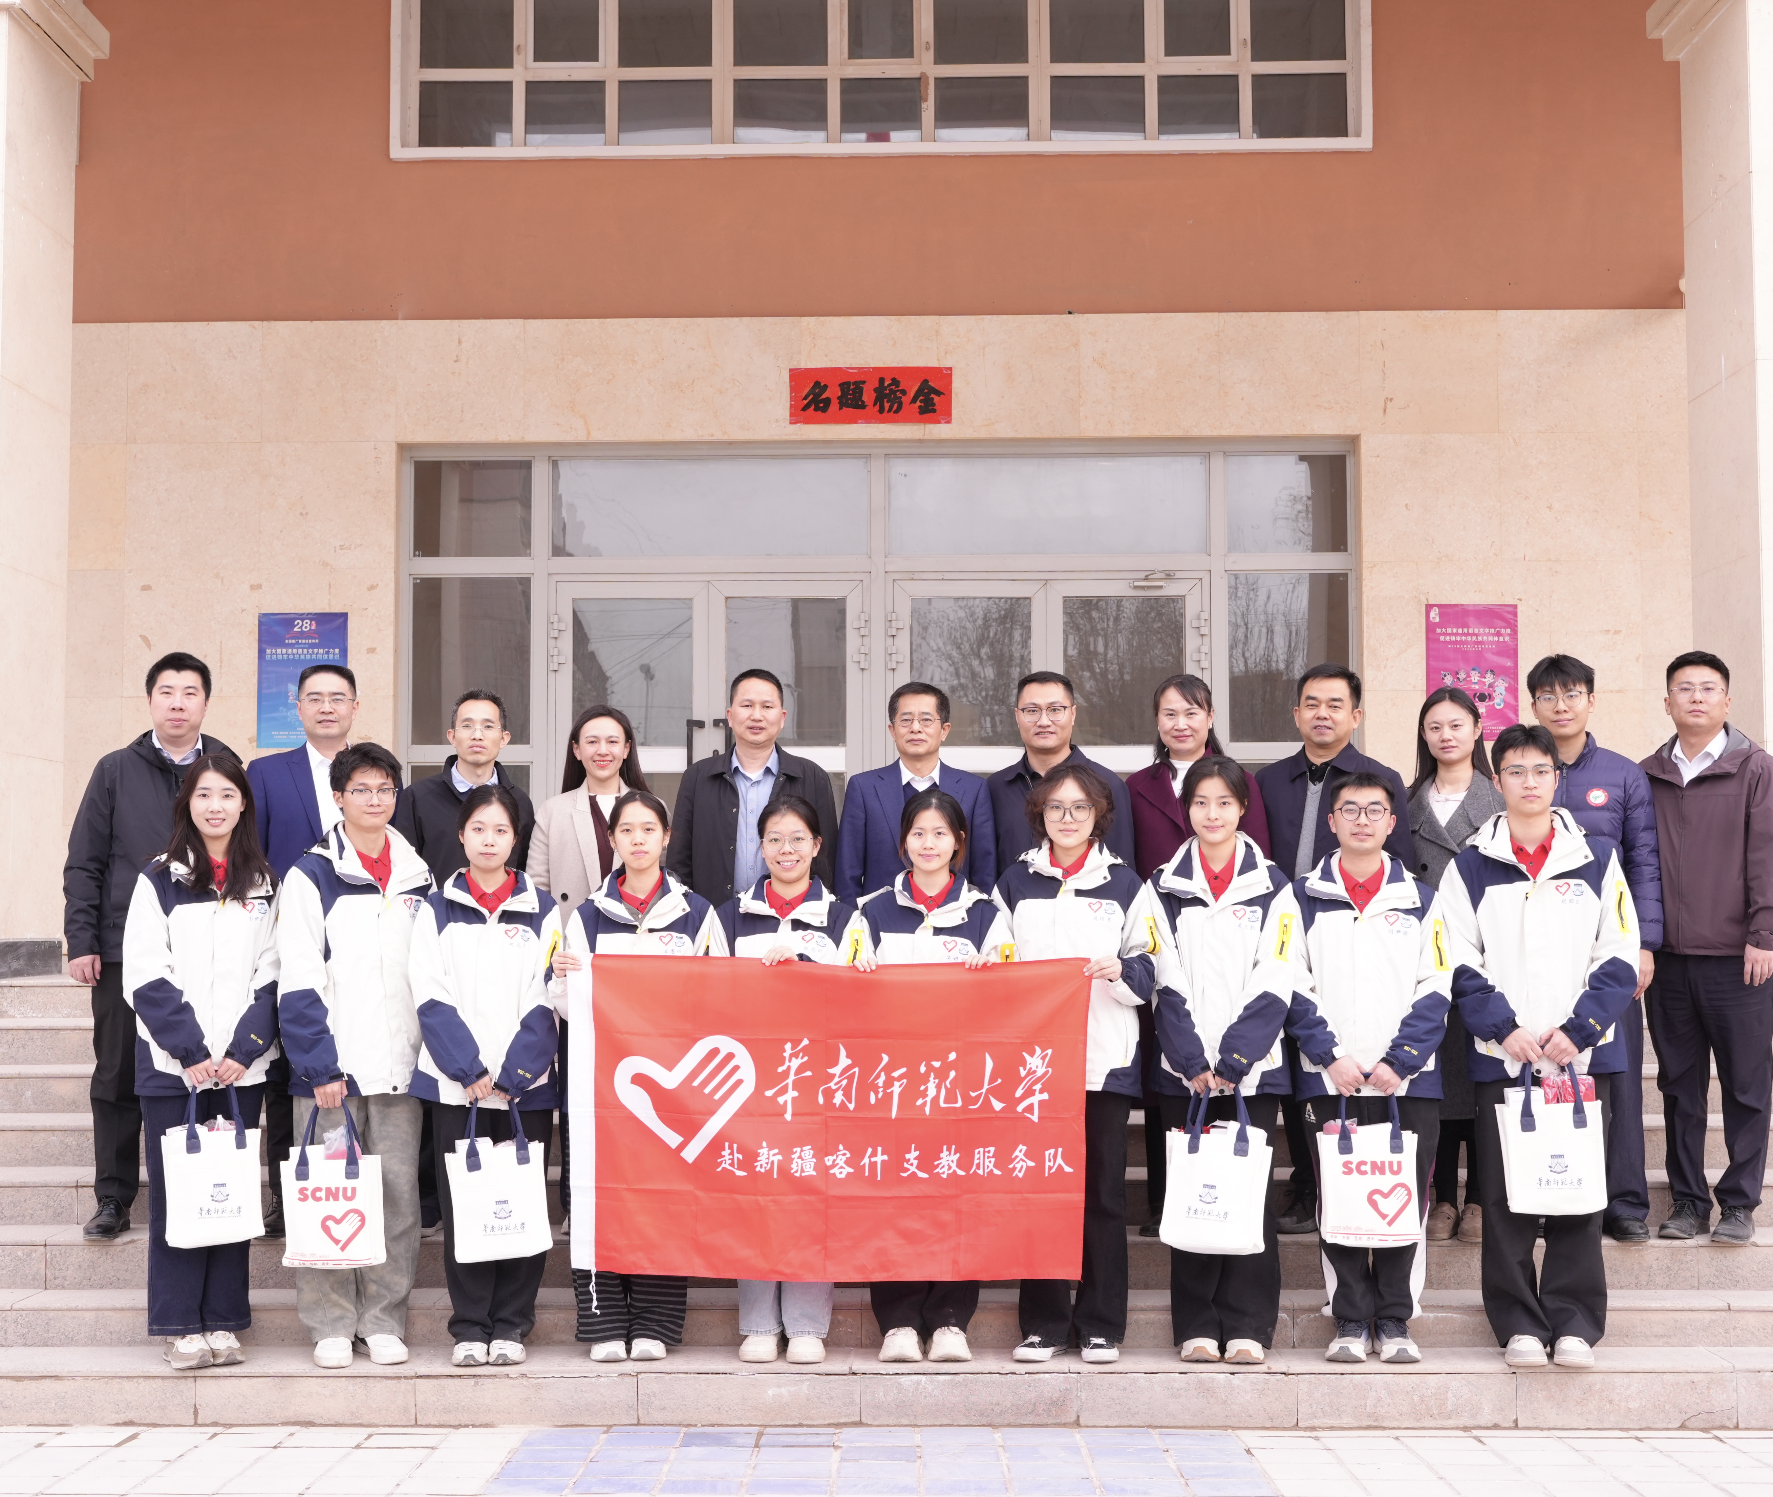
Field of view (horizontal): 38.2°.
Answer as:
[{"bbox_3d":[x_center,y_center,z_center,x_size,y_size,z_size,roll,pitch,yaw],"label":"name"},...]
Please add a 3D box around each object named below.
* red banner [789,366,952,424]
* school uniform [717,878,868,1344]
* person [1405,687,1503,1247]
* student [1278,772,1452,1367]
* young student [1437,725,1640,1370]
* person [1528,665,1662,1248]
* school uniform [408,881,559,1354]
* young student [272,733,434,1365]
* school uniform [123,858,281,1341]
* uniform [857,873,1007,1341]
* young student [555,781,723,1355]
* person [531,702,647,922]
[{"bbox_3d":[-0.087,-1.980,14.351,0.913,0.328,0.010,0,-4,1],"label":"red banner"},{"bbox_3d":[-0.267,1.027,7.271,0.429,1.313,0.350,0,-4,0],"label":"school uniform"},{"bbox_3d":[1.732,0.649,7.865,0.460,1.684,0.330,-1,-5,14],"label":"person"},{"bbox_3d":[1.338,0.890,7.243,0.480,1.654,0.360,-1,-4,12],"label":"student"},{"bbox_3d":[1.831,0.827,7.249,0.560,1.790,0.380,-1,-5,14],"label":"young student"},{"bbox_3d":[2.107,0.588,7.798,0.519,1.761,0.340,-1,-4,11],"label":"person"},{"bbox_3d":[-1.143,1.028,7.294,0.430,1.364,0.310,1,-4,-9],"label":"school uniform"},{"bbox_3d":[-1.494,0.852,7.247,0.460,1.740,0.380,2,-5,-22],"label":"young student"},{"bbox_3d":[-1.952,0.998,7.296,0.440,1.365,0.310,1,-4,-18],"label":"school uniform"},{"bbox_3d":[0.130,1.021,7.295,0.430,1.330,0.330,0,-4,0],"label":"uniform"},{"bbox_3d":[-0.706,0.918,7.302,0.480,1.598,0.360,0,-4,-3],"label":"young student"},{"bbox_3d":[-0.858,0.679,7.862,0.460,1.623,0.330,1,-4,-10],"label":"person"}]

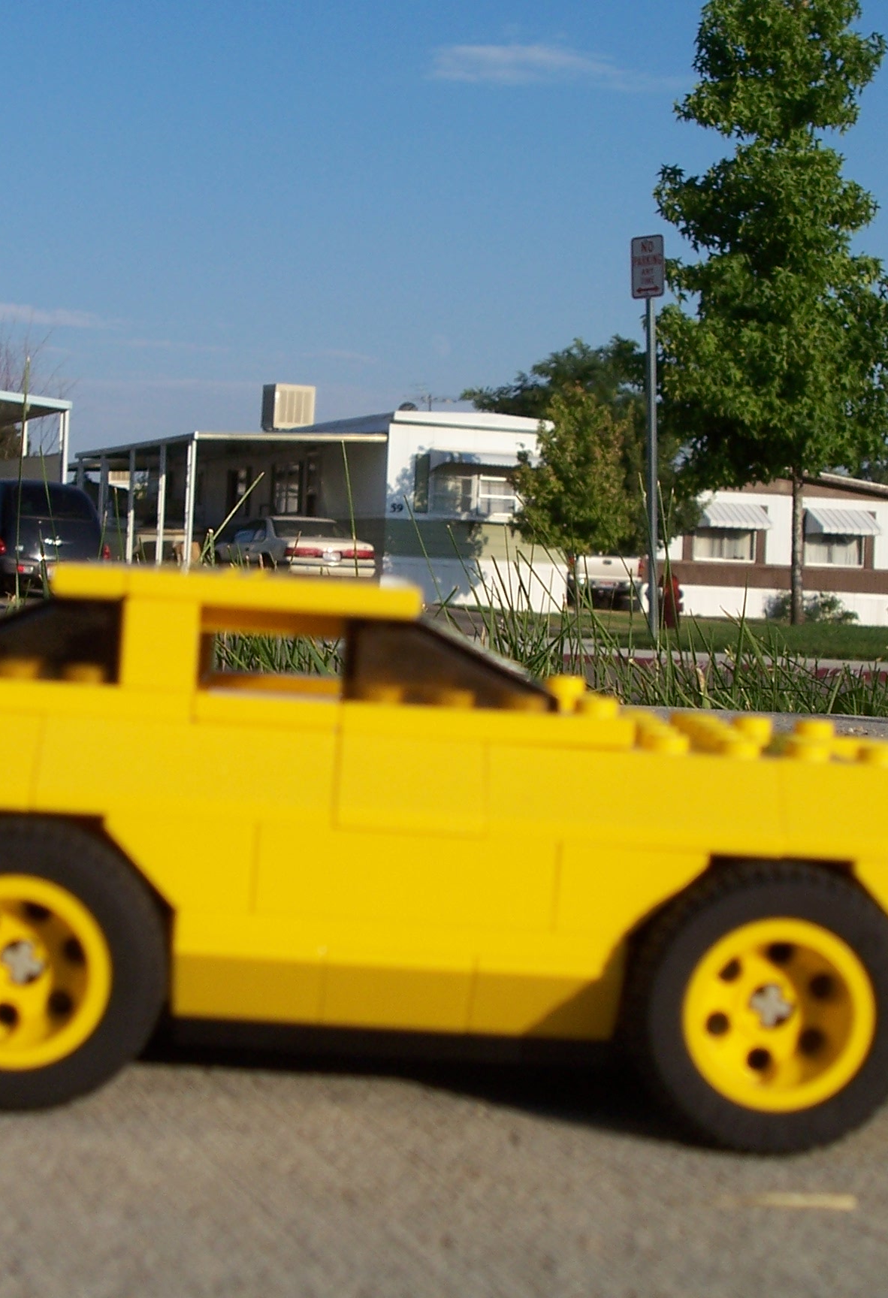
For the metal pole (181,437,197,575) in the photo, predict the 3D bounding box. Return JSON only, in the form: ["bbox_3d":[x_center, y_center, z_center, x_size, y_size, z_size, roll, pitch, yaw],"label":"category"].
[{"bbox_3d":[-4.462,-2.404,44.000,0.130,2.650,0.100,2,3,-23],"label":"metal pole"}]

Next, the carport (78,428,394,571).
[{"bbox_3d":[-4.713,-2.681,51.320,3.650,2.950,11.000,2,1,-20],"label":"carport"}]

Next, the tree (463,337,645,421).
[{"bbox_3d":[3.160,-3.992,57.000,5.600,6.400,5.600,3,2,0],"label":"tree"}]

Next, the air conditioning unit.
[{"bbox_3d":[-3.251,-5.069,52.500,0.880,0.950,0.880,2,3,-24],"label":"air conditioning unit"}]

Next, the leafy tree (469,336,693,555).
[{"bbox_3d":[2.838,-3.965,54.059,4.800,5.600,4.600,3,1,0],"label":"leafy tree"}]

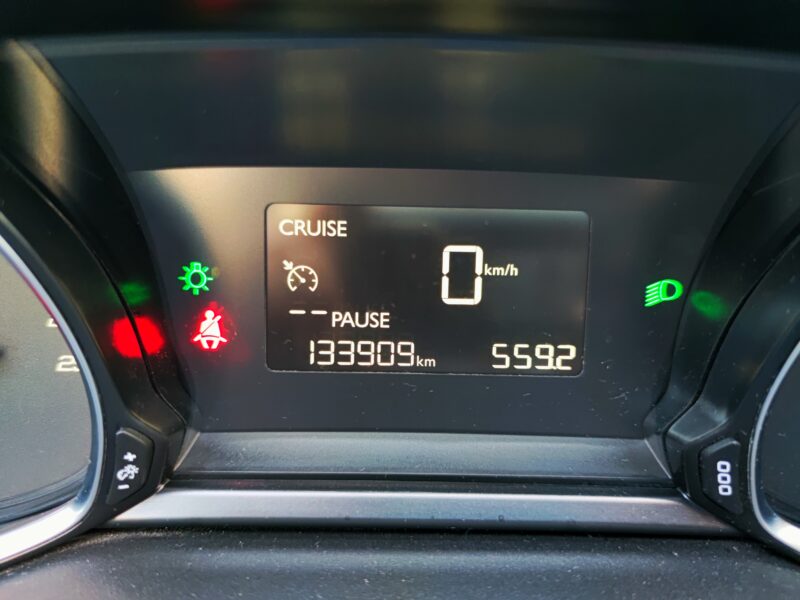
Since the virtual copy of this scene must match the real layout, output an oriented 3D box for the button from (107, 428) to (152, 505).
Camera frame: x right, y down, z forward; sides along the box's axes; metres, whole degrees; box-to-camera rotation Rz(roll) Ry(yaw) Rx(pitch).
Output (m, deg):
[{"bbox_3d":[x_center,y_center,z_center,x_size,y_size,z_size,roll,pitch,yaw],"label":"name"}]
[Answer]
[{"bbox_3d":[-0.069,0.042,0.141,0.010,0.018,0.005,2,-1,-19],"label":"button"}]

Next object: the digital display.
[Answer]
[{"bbox_3d":[0.007,-0.003,0.159,0.092,0.048,0.005,1,2,-1],"label":"digital display"}]

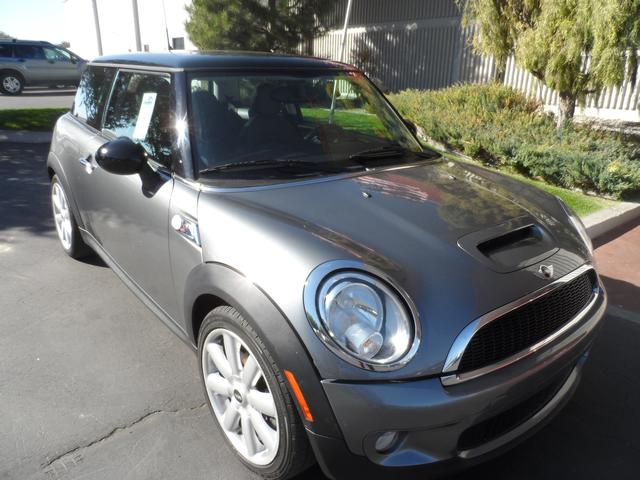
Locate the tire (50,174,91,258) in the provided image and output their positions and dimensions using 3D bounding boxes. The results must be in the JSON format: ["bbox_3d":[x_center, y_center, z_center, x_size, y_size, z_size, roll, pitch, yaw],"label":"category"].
[{"bbox_3d":[-1.800,-0.184,3.285,0.205,0.625,0.625,-13,26,-39],"label":"tire"}]

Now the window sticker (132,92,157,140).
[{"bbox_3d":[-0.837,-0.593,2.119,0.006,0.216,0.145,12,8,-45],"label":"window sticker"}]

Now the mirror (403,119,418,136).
[{"bbox_3d":[0.552,-0.707,2.883,0.220,0.155,0.140,-13,26,-39],"label":"mirror"}]

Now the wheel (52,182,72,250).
[{"bbox_3d":[-1.811,-0.182,3.276,0.180,0.475,0.475,-13,26,-39],"label":"wheel"}]

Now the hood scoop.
[{"bbox_3d":[0.678,-0.002,1.567,0.470,0.095,0.205,-13,36,-39],"label":"hood scoop"}]

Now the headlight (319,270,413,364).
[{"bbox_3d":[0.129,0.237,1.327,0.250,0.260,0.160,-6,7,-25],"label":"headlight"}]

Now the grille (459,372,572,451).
[{"bbox_3d":[0.779,0.564,1.608,0.850,0.130,0.110,-13,26,-39],"label":"grille"}]

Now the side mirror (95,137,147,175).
[{"bbox_3d":[-0.798,-0.343,1.821,0.225,0.155,0.140,-13,26,-39],"label":"side mirror"}]

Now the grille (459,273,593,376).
[{"bbox_3d":[0.787,0.240,1.507,0.990,0.180,0.110,-13,26,-39],"label":"grille"}]

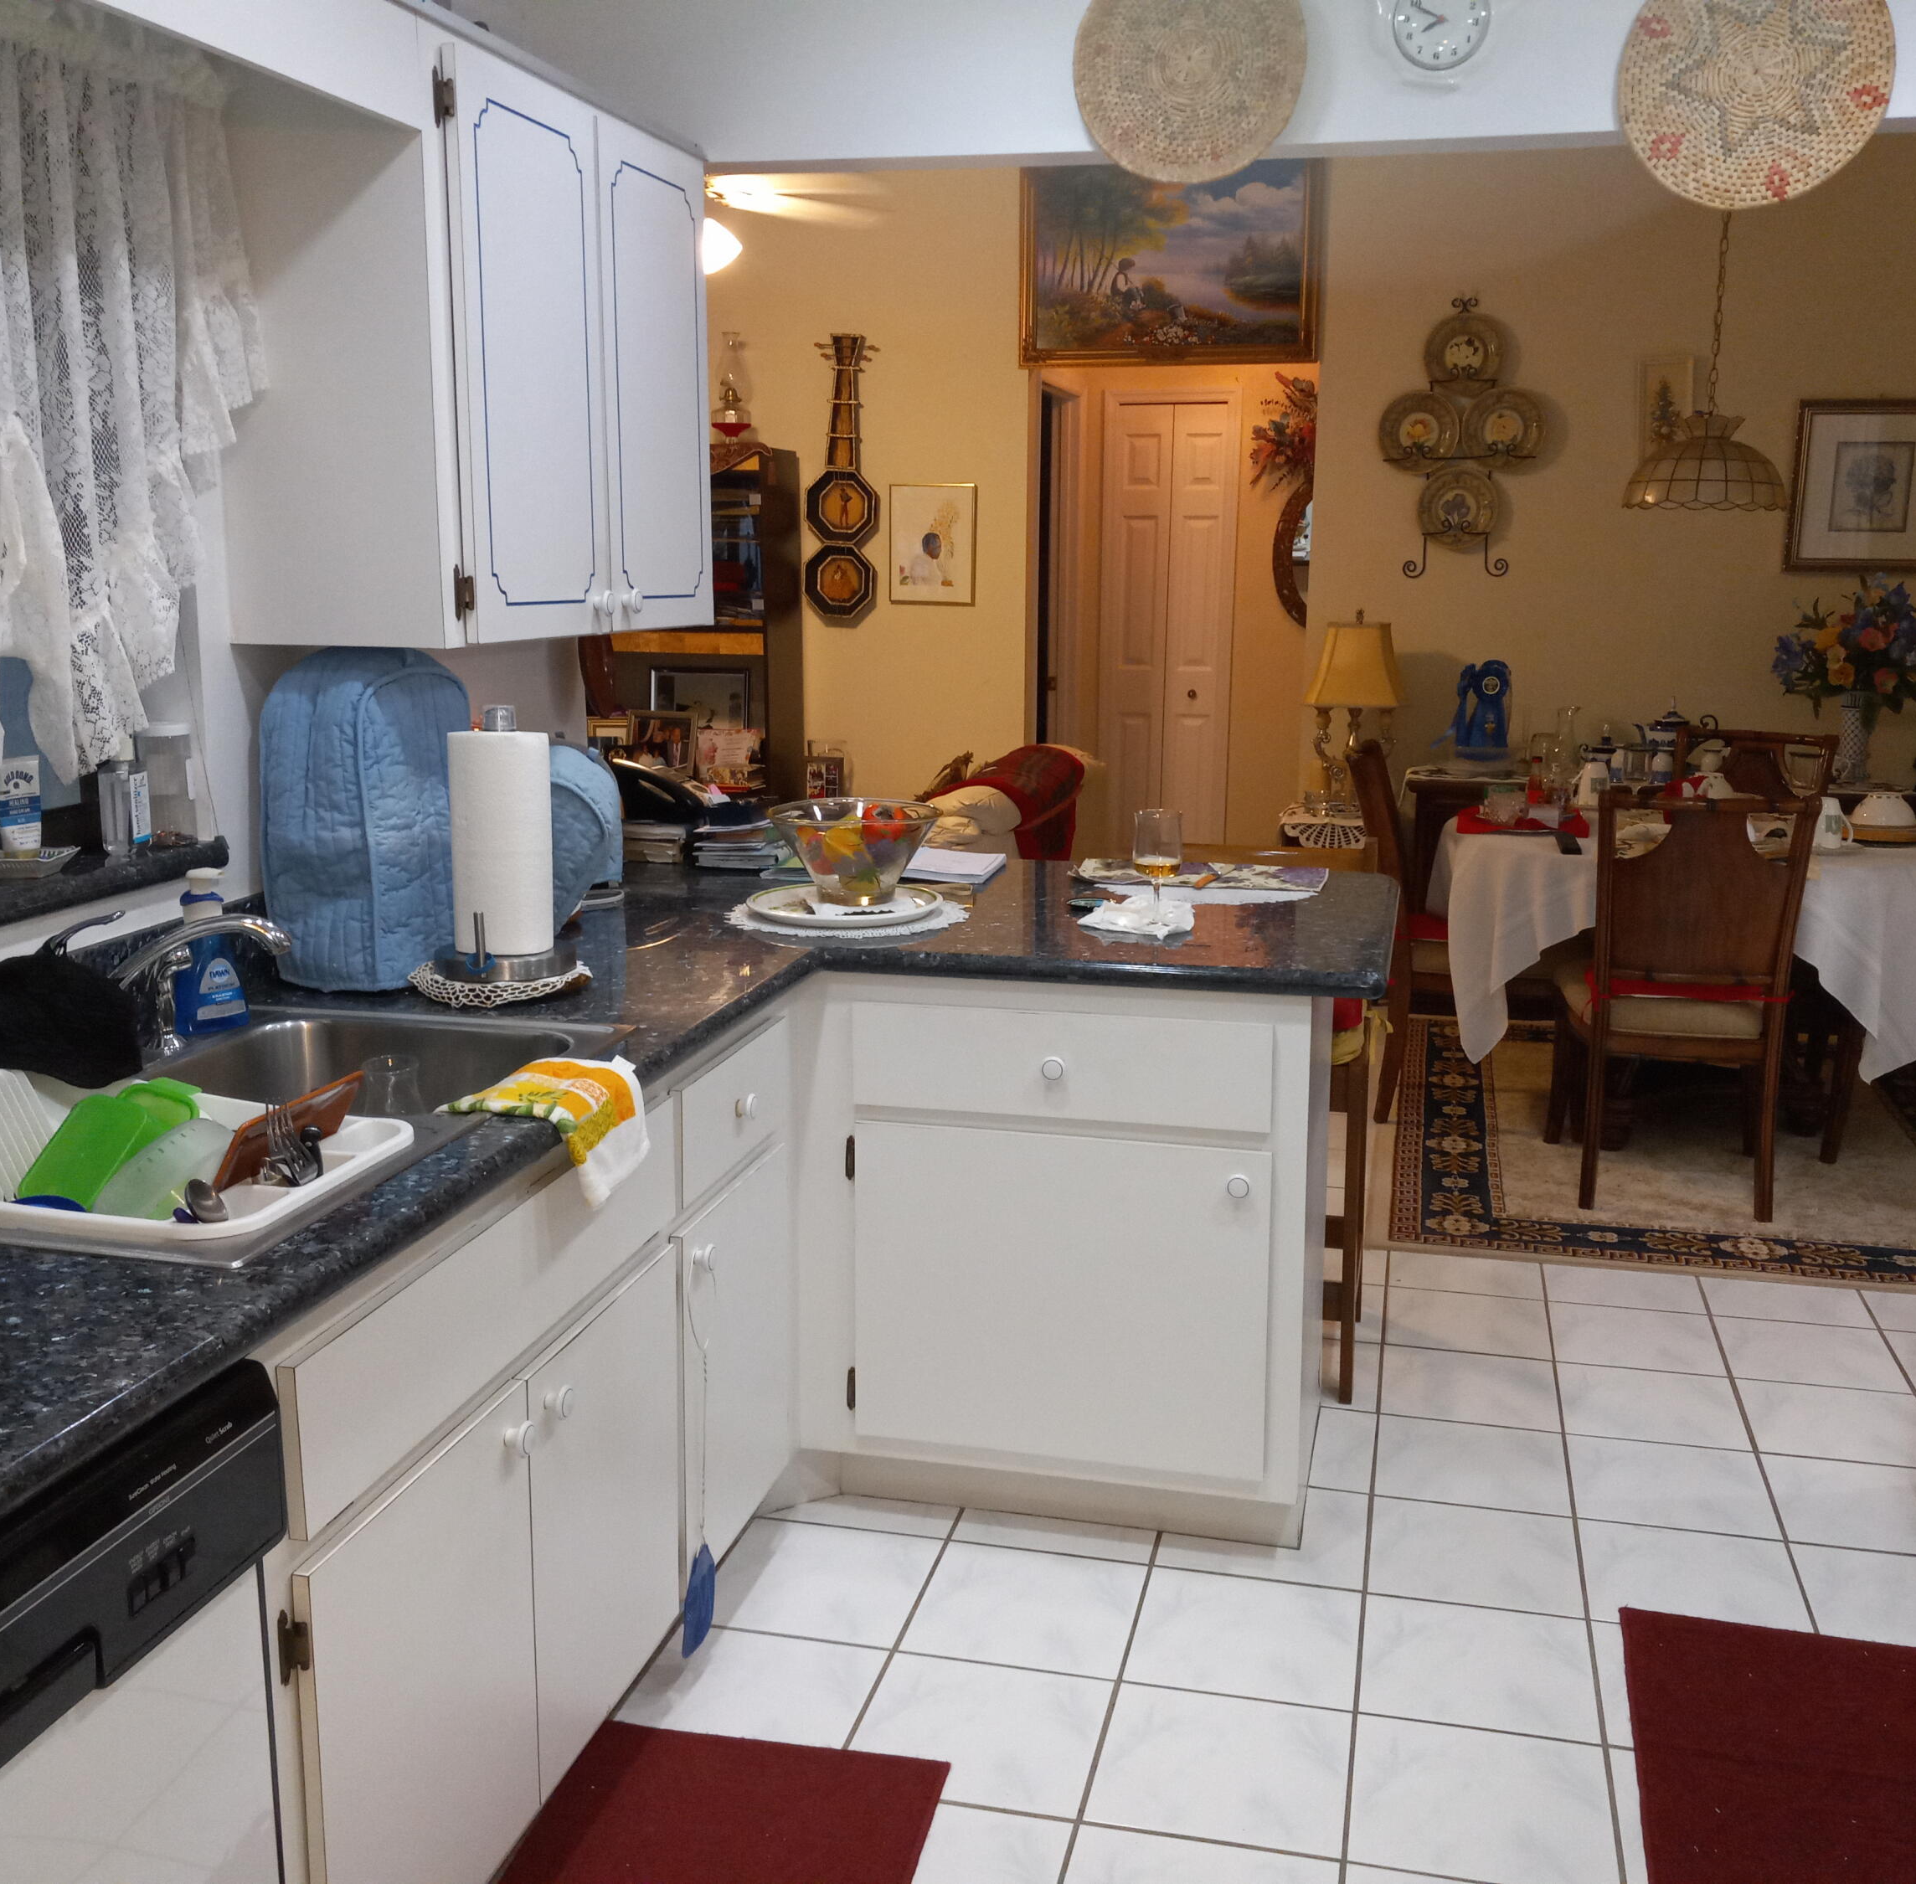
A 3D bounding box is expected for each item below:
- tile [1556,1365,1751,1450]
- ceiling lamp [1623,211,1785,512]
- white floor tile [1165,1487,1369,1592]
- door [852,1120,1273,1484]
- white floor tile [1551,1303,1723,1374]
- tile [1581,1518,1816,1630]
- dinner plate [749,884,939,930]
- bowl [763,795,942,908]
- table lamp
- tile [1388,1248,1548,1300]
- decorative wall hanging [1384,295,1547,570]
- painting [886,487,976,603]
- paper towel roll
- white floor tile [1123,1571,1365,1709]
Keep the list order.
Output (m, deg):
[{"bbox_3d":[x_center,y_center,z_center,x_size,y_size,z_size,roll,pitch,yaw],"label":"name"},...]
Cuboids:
[{"bbox_3d":[1.216,0.817,3.440,0.302,0.010,0.302,3,11,14],"label":"tile"},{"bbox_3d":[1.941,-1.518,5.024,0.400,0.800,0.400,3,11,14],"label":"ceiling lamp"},{"bbox_3d":[0.474,0.903,2.999,0.302,0.010,0.302,3,11,14],"label":"white floor tile"},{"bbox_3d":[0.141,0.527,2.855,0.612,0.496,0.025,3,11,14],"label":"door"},{"bbox_3d":[1.285,0.758,3.728,0.303,0.010,0.303,3,11,13],"label":"white floor tile"},{"bbox_3d":[1.068,0.931,2.849,0.303,0.010,0.303,3,11,13],"label":"tile"},{"bbox_3d":[-0.179,-0.054,3.133,0.314,0.025,0.314,0,11,0],"label":"dinner plate"},{"bbox_3d":[-0.168,-0.138,3.176,0.283,0.147,0.283,0,11,0],"label":"bowl"},{"bbox_3d":[1.273,-0.734,6.310,0.295,0.635,0.240,3,11,14],"label":"table lamp"},{"bbox_3d":[1.074,0.696,4.140,0.304,0.010,0.304,3,11,13],"label":"tile"},{"bbox_3d":[1.634,-1.627,6.333,0.515,0.885,0.090,3,11,14],"label":"decorative wall hanging"},{"bbox_3d":[-0.092,-1.387,6.847,0.315,0.415,0.024,3,11,14],"label":"painting"},{"bbox_3d":[-0.610,-0.136,2.628,0.131,0.284,0.131,0,11,0],"label":"paper towel roll"},{"bbox_3d":[0.405,0.972,2.735,0.304,0.010,0.304,3,11,13],"label":"white floor tile"}]

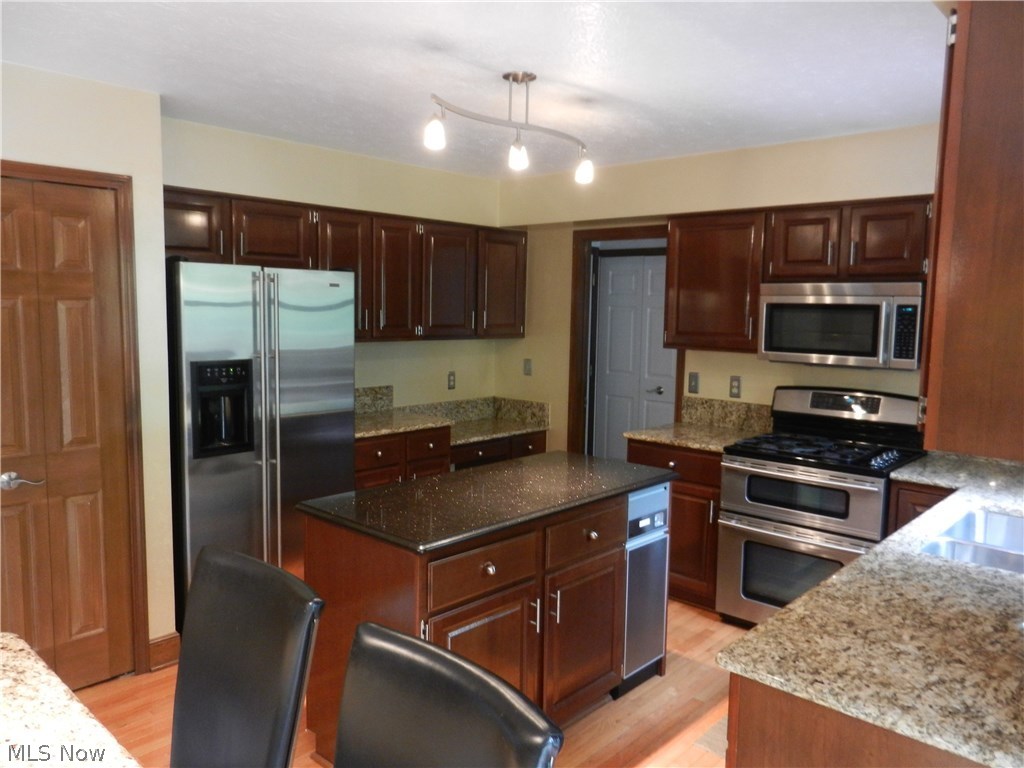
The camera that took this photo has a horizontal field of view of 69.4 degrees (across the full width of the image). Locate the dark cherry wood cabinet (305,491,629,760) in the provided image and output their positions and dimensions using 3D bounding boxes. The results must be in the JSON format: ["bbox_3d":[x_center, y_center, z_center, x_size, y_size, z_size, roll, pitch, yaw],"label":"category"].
[{"bbox_3d":[-0.146,0.889,2.846,0.655,0.900,1.065,7,9,43],"label":"dark cherry wood cabinet"}]

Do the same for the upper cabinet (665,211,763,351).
[{"bbox_3d":[1.202,-0.568,4.158,0.573,0.763,0.360,7,9,43],"label":"upper cabinet"}]

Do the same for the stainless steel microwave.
[{"bbox_3d":[1.677,-0.300,3.711,0.756,0.408,0.395,7,9,43],"label":"stainless steel microwave"}]

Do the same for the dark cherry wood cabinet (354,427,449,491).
[{"bbox_3d":[-0.847,0.696,4.558,0.605,0.870,0.710,7,9,43],"label":"dark cherry wood cabinet"}]

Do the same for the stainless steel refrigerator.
[{"bbox_3d":[-1.361,0.297,3.857,0.695,1.795,0.910,7,9,43],"label":"stainless steel refrigerator"}]

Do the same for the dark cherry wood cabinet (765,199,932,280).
[{"bbox_3d":[1.693,-0.700,3.683,0.765,0.375,0.360,7,9,43],"label":"dark cherry wood cabinet"}]

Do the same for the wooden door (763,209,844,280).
[{"bbox_3d":[1.441,-0.701,3.675,0.368,0.332,0.022,7,9,43],"label":"wooden door"}]

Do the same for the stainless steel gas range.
[{"bbox_3d":[1.536,0.659,3.715,0.757,1.235,0.690,7,9,43],"label":"stainless steel gas range"}]

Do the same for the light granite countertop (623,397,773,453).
[{"bbox_3d":[1.060,0.229,4.186,0.625,0.217,0.620,7,9,43],"label":"light granite countertop"}]

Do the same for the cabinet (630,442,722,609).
[{"bbox_3d":[1.058,0.769,4.223,0.580,0.875,0.620,7,9,43],"label":"cabinet"}]

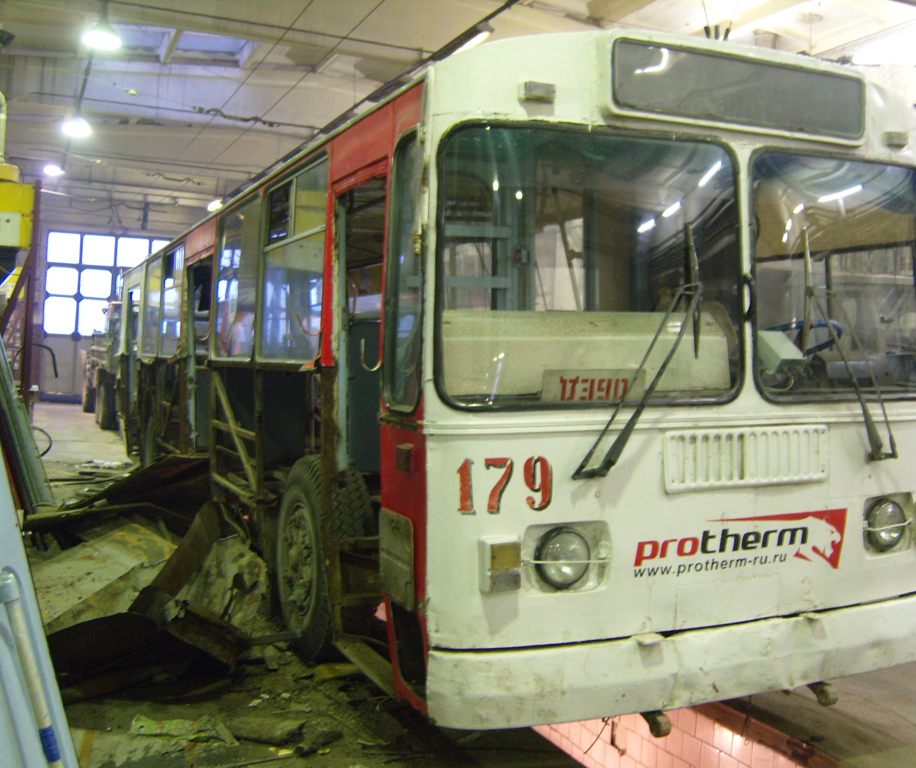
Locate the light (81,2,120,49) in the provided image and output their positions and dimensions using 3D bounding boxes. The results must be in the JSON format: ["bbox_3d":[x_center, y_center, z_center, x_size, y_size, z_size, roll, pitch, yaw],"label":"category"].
[{"bbox_3d":[-5.165,-5.165,15.000,0.500,0.500,0.500,1,2,-24],"label":"light"}]

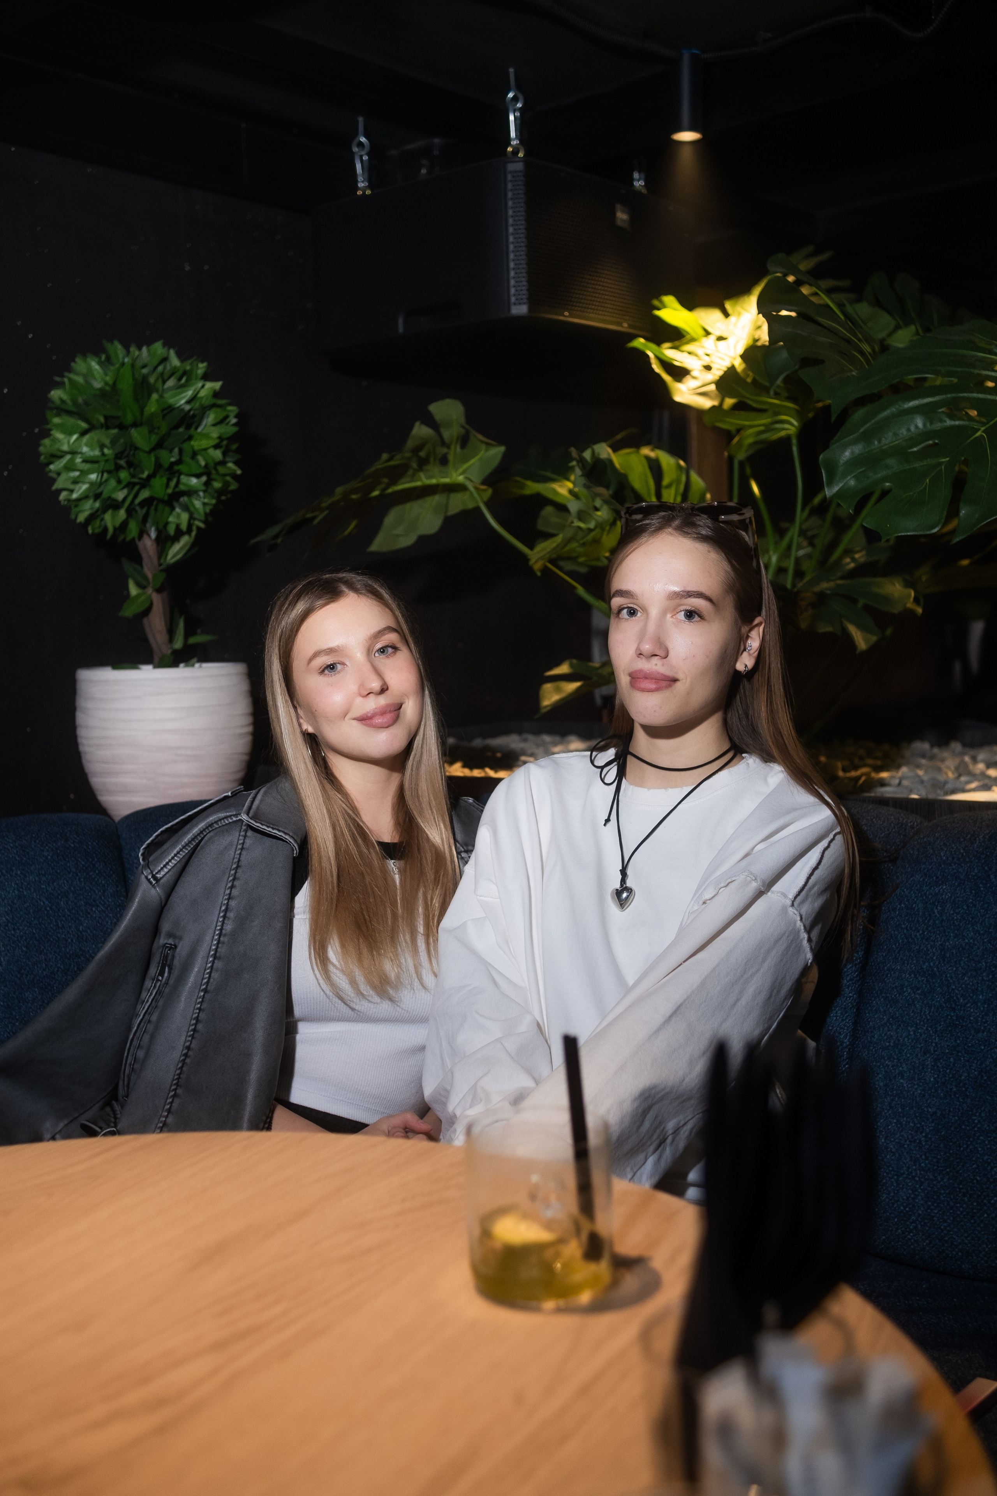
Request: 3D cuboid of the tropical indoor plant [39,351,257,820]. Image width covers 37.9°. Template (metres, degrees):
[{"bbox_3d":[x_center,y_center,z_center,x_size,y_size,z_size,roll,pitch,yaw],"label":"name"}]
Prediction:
[{"bbox_3d":[-0.493,-0.228,2.050,0.285,0.690,0.285,1,3,0],"label":"tropical indoor plant"}]

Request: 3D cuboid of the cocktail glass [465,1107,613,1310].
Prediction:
[{"bbox_3d":[0.024,0.271,0.865,0.086,0.092,0.086,1,3,0],"label":"cocktail glass"}]

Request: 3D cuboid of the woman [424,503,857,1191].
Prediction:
[{"bbox_3d":[0.060,0.400,1.320,0.500,1.270,0.720,2,3,19],"label":"woman"}]

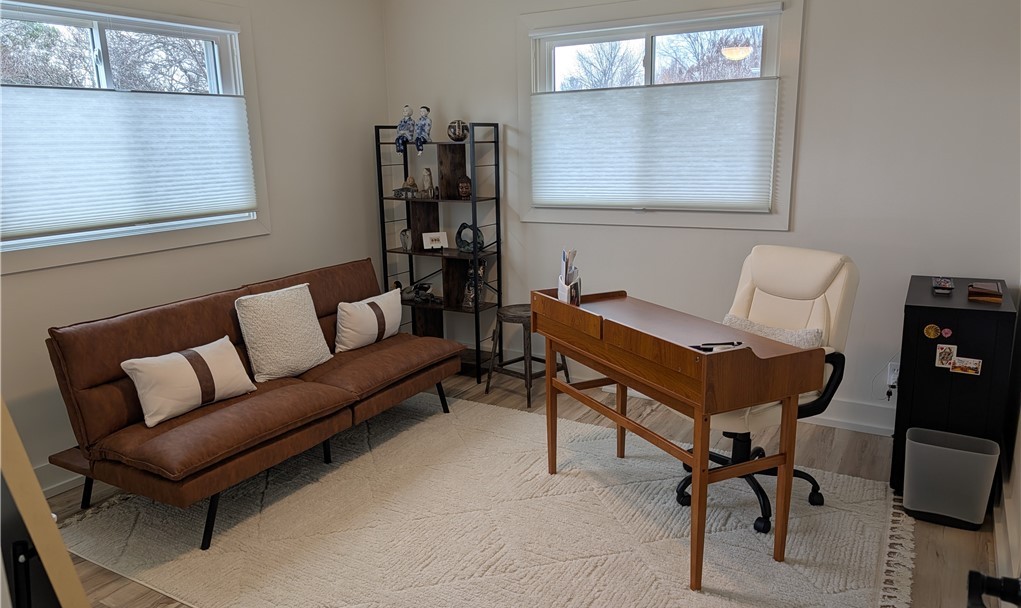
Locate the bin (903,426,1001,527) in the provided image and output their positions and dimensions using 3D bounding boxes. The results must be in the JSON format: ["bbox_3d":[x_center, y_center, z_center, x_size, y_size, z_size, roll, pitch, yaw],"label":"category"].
[{"bbox_3d":[1.647,0.665,2.674,0.290,0.300,0.190,6,15,30],"label":"bin"}]

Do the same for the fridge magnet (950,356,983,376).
[{"bbox_3d":[1.750,0.239,2.720,0.095,0.061,0.004,6,15,30],"label":"fridge magnet"}]

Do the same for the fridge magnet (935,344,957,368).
[{"bbox_3d":[1.644,0.199,2.671,0.064,0.088,0.006,3,13,30],"label":"fridge magnet"}]

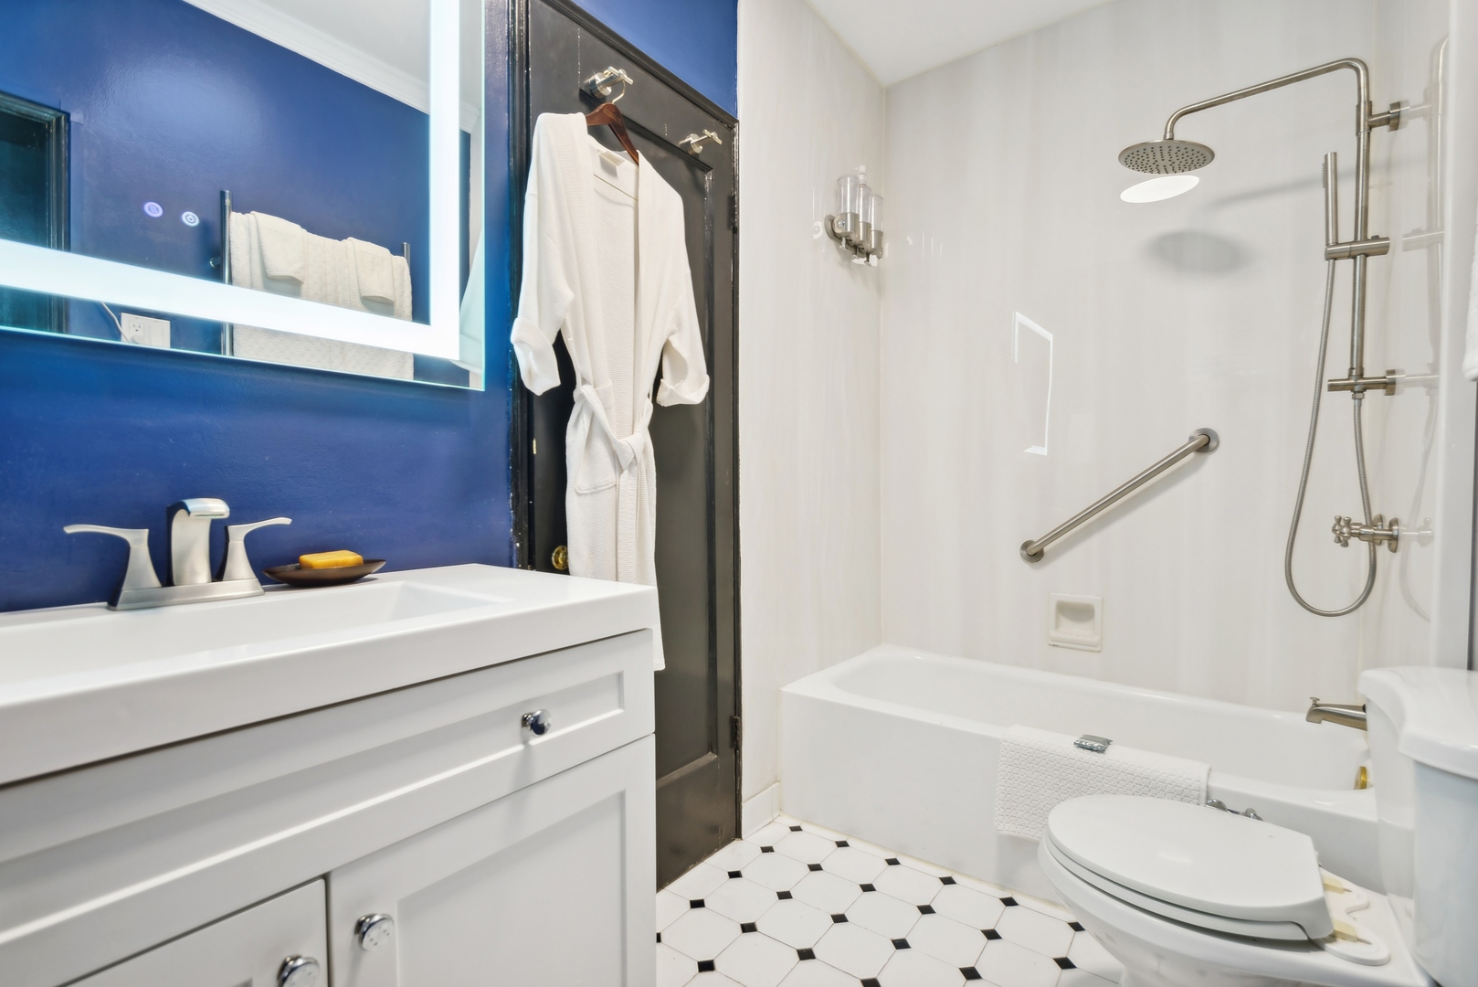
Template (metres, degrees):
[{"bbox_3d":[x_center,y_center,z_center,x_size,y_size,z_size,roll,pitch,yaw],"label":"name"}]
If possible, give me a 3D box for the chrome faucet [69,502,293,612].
[{"bbox_3d":[-0.743,0.078,0.847,0.140,0.142,0.240,1,1,40],"label":"chrome faucet"}]

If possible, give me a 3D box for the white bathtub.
[{"bbox_3d":[0.980,0.846,1.911,1.490,0.400,0.780,1,1,35],"label":"white bathtub"}]

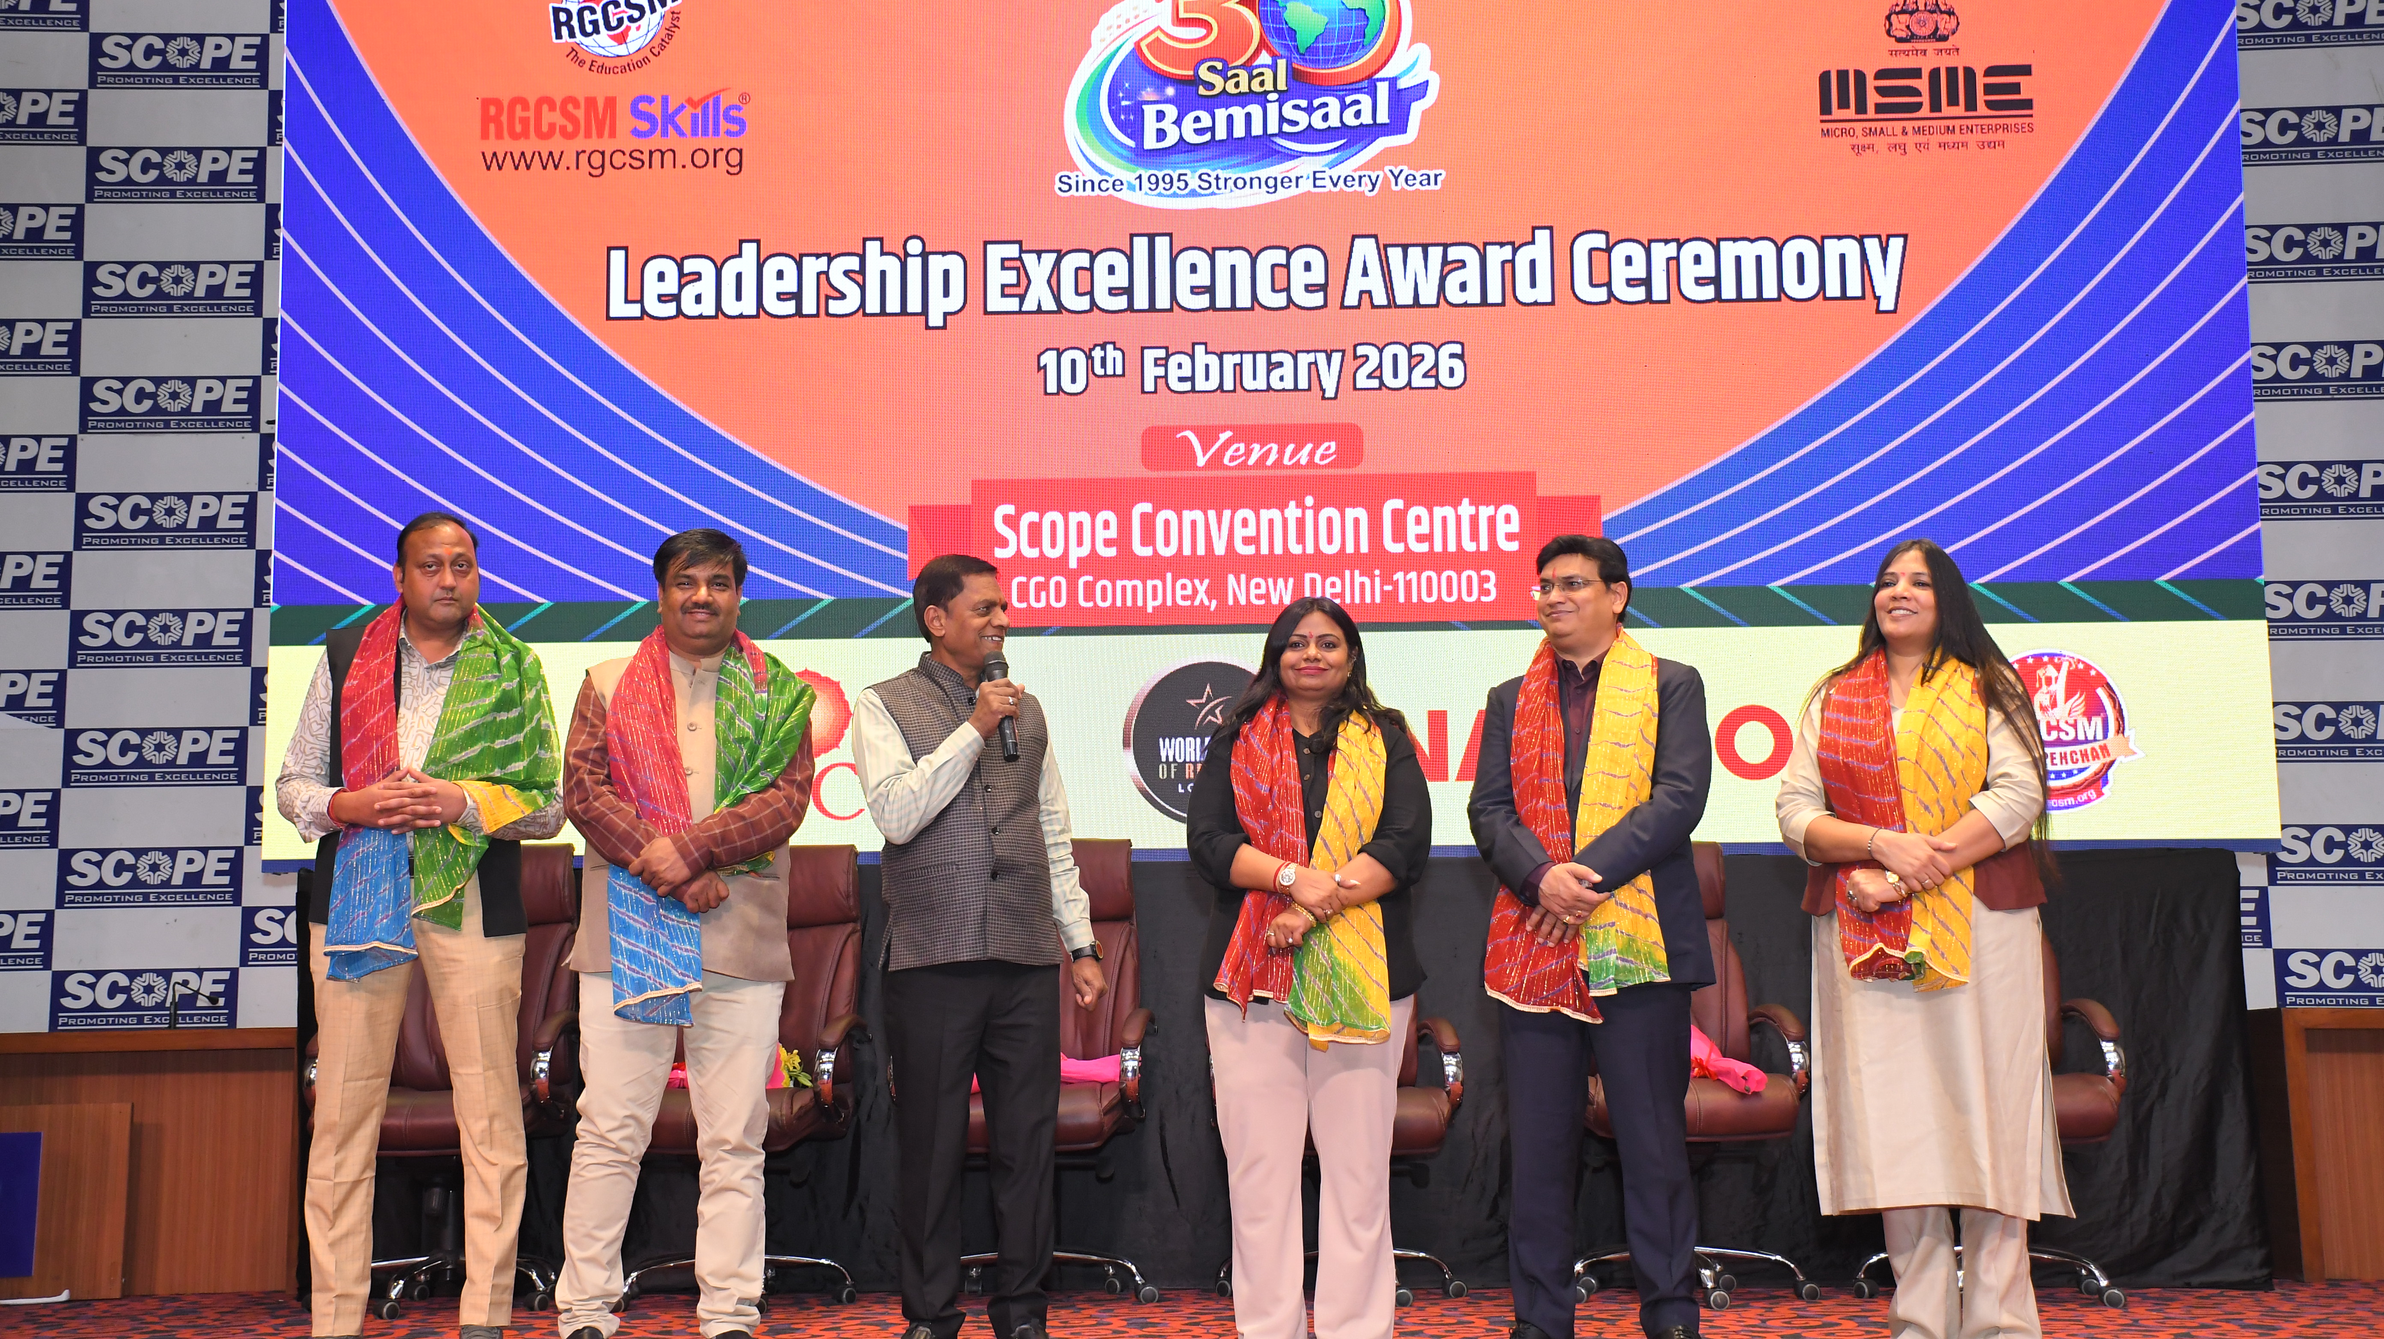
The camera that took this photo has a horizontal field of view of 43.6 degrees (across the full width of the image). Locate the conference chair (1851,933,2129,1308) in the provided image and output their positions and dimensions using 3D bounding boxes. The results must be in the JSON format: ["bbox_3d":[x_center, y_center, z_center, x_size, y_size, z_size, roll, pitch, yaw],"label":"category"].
[{"bbox_3d":[1.979,0.984,7.514,0.650,1.190,0.720,-1,-7,0],"label":"conference chair"}]

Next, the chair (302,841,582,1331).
[{"bbox_3d":[-1.891,1.037,7.663,0.650,1.190,0.720,-1,-7,0],"label":"chair"}]

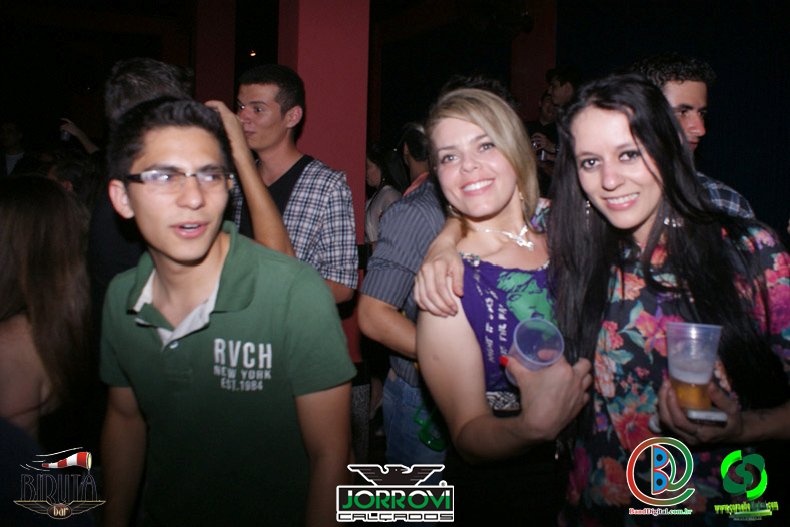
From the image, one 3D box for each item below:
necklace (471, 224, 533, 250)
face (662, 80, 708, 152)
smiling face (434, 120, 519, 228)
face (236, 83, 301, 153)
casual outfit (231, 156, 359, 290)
[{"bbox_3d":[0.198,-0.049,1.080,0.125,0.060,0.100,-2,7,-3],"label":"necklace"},{"bbox_3d":[0.708,-0.357,1.480,0.150,0.200,0.140,1,1,-27],"label":"face"},{"bbox_3d":[0.144,-0.165,1.050,0.145,0.190,0.130,-13,2,17],"label":"smiling face"},{"bbox_3d":[-0.366,-0.419,1.700,0.150,0.200,0.140,2,2,43],"label":"face"},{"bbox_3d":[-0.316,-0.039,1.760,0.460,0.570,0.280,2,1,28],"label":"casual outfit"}]

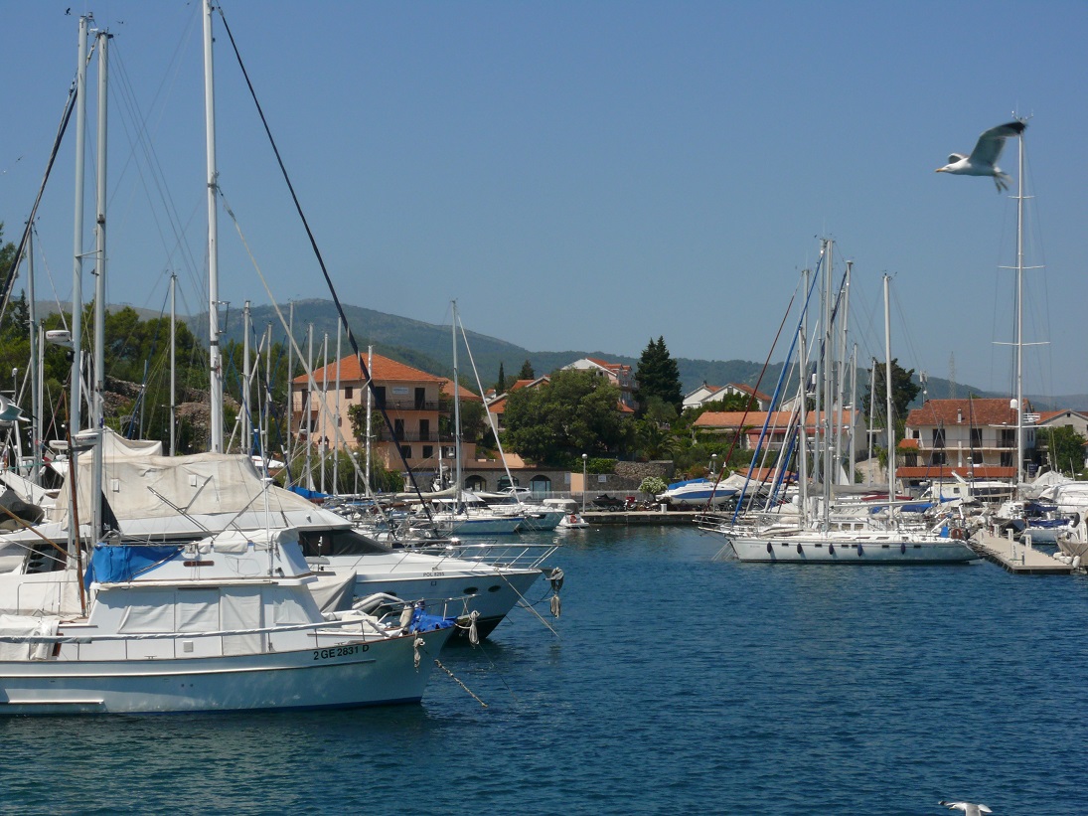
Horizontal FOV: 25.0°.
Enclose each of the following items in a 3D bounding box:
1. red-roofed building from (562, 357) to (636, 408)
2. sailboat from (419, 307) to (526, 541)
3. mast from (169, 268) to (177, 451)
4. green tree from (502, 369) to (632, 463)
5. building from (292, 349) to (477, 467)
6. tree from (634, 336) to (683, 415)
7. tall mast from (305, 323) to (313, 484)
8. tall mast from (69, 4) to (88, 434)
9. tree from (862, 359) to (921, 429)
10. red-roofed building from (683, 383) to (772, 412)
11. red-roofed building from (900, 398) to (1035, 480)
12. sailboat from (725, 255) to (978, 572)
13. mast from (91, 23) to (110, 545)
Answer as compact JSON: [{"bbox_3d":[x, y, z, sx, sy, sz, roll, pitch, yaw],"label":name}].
[{"bbox_3d":[8.739,-2.809,385.000,9.600,9.800,11.500,-1,-1,21],"label":"red-roofed building"},{"bbox_3d":[-7.205,0.749,176.000,11.600,16.800,3.700,1,-1,-13],"label":"sailboat"},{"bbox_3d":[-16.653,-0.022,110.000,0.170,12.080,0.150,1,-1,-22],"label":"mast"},{"bbox_3d":[2.135,0.789,229.000,12.200,9.000,11.500,0,-1,0],"label":"green tree"},{"bbox_3d":[-15.300,0.300,234.500,13.200,11.100,11.800,1,-1,-39],"label":"building"},{"bbox_3d":[15.149,-3.820,325.000,6.300,11.300,6.100,0,-1,0],"label":"tree"},{"bbox_3d":[-14.617,0.682,153.000,0.200,11.700,0.180,0,-1,0],"label":"tall mast"},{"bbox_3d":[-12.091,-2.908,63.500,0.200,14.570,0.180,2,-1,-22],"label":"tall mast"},{"bbox_3d":[43.269,-1.113,305.000,7.200,10.300,7.000,0,-1,0],"label":"tree"},{"bbox_3d":[27.444,-0.148,365.000,11.500,7.500,9.800,0,-1,22],"label":"red-roofed building"},{"bbox_3d":[50.944,4.409,294.000,14.000,10.700,10.300,0,-1,24],"label":"red-roofed building"},{"bbox_3d":[17.919,-0.292,144.000,15.100,18.600,4.500,0,-1,12],"label":"sailboat"},{"bbox_3d":[-12.022,-2.722,66.500,0.230,15.000,0.200,0,-1,6],"label":"mast"}]

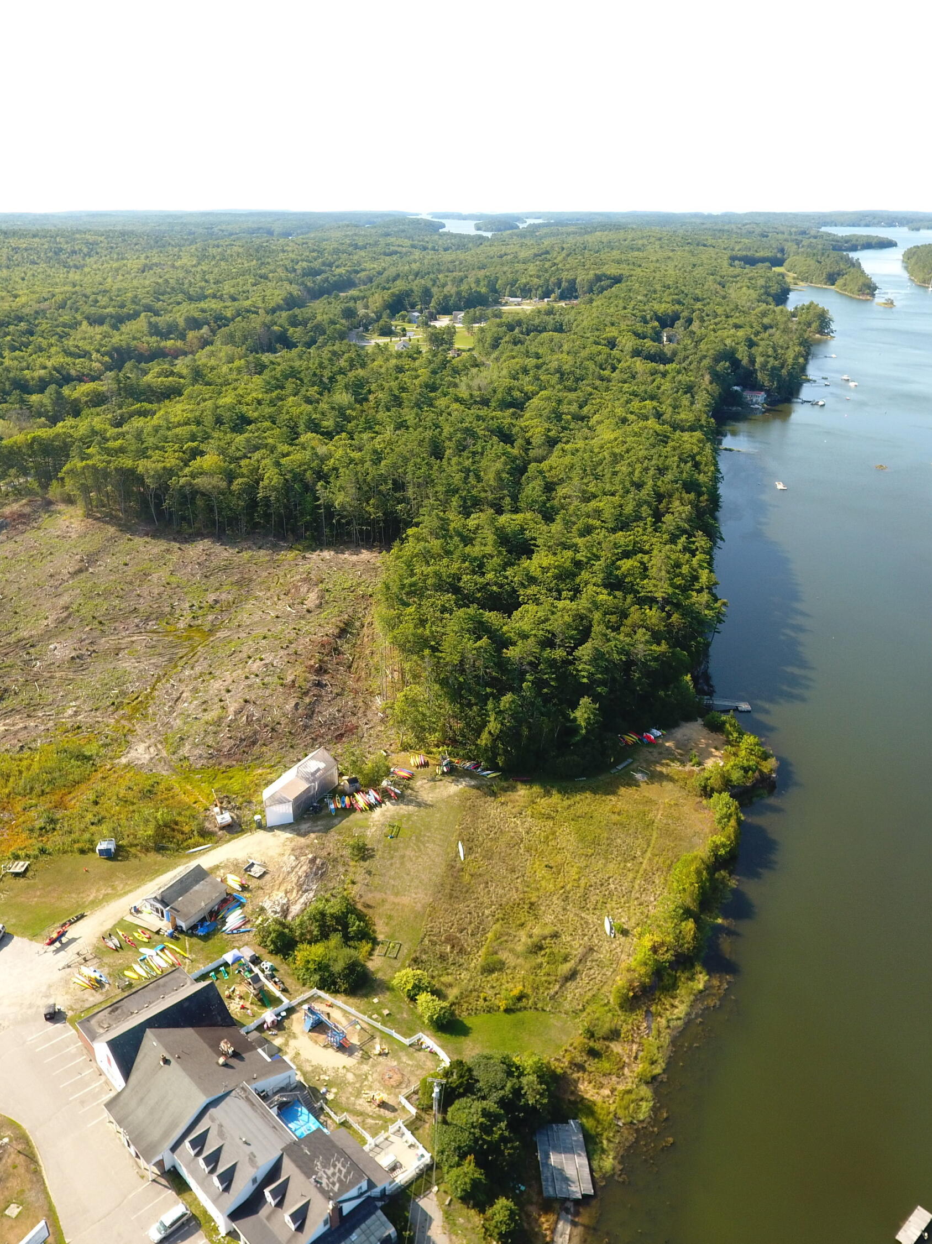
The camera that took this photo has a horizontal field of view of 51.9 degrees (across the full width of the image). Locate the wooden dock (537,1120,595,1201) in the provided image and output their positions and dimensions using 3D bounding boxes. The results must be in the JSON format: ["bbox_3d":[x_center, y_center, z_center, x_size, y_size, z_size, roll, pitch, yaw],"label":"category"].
[{"bbox_3d":[12.930,71.310,126.830,6.300,0.900,11.000,-1,23,-3],"label":"wooden dock"}]

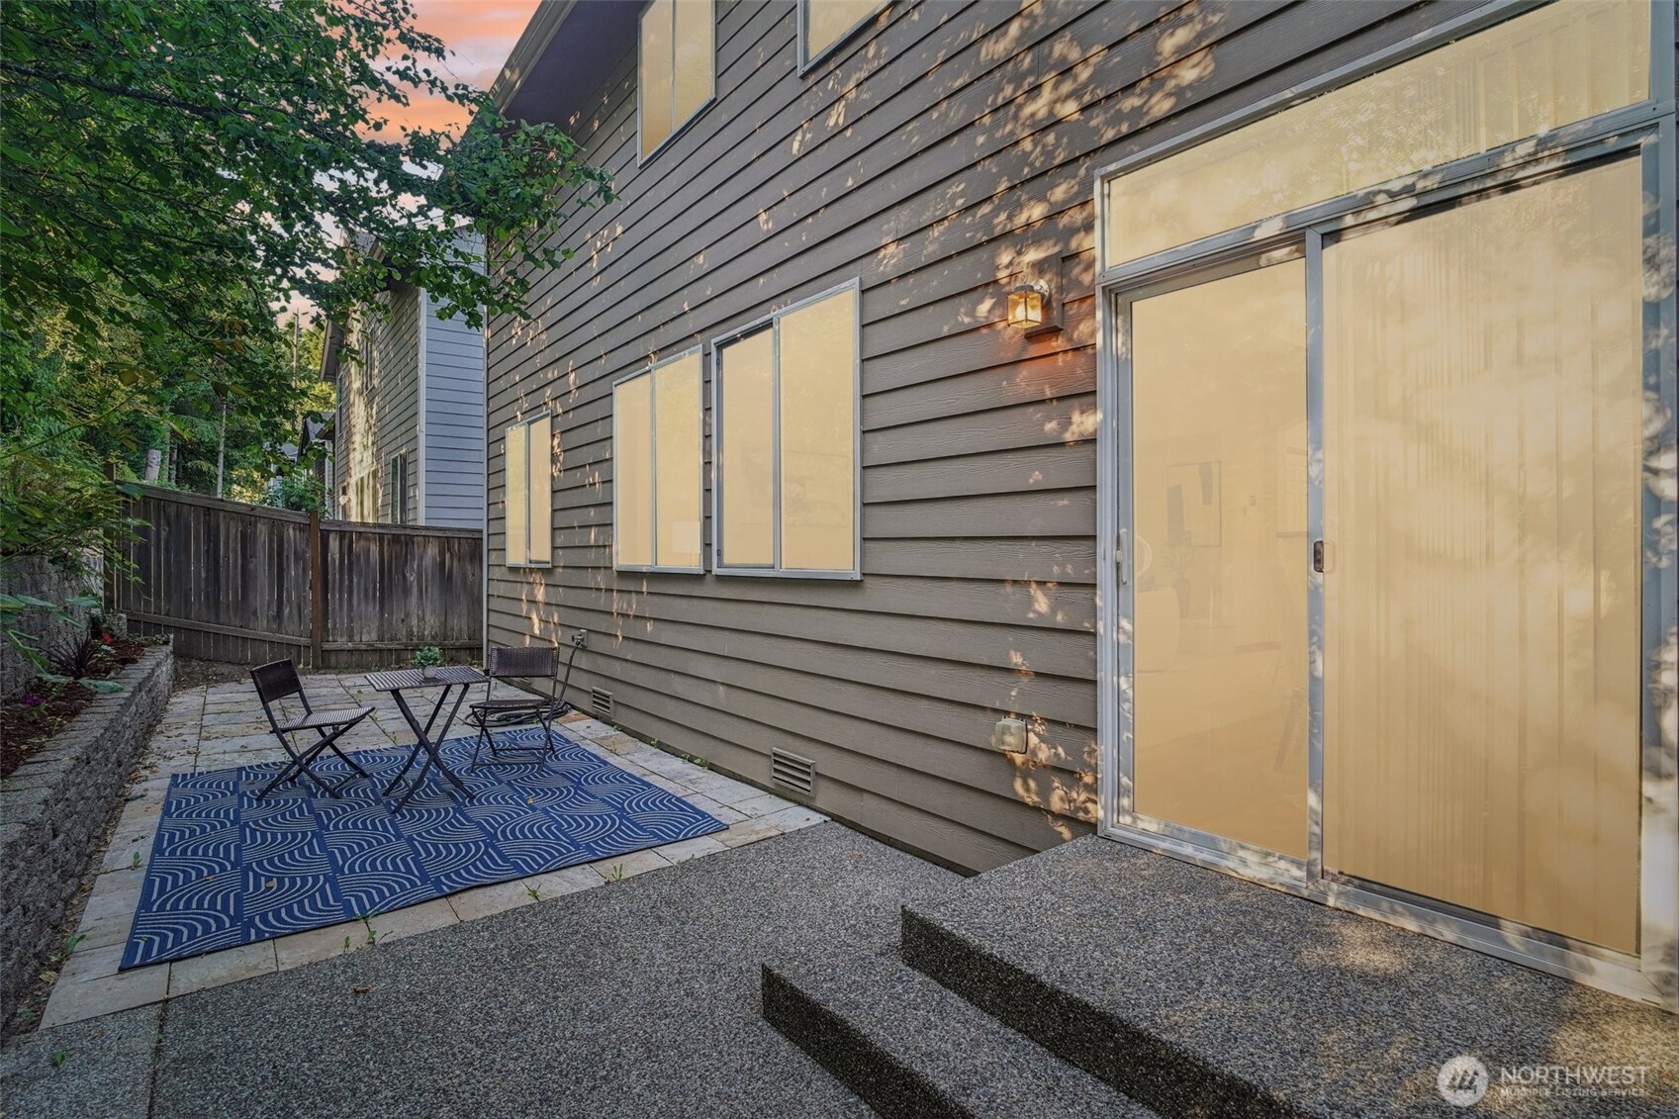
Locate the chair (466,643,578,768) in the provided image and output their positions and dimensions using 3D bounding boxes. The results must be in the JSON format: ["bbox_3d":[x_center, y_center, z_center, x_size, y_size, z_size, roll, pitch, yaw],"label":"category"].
[{"bbox_3d":[-2.283,1.046,5.261,0.470,0.790,0.520,0,0,-8],"label":"chair"}]

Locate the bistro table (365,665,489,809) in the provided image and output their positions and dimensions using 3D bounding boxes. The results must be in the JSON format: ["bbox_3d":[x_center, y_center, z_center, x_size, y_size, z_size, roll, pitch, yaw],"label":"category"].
[{"bbox_3d":[-2.502,1.083,4.538,0.590,0.725,0.600,0,0,-37],"label":"bistro table"}]

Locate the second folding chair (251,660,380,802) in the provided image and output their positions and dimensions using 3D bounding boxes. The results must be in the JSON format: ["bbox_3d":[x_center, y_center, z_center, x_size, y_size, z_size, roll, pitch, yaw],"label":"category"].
[{"bbox_3d":[-3.289,1.051,4.703,0.520,0.790,0.470,0,0,-13],"label":"second folding chair"}]

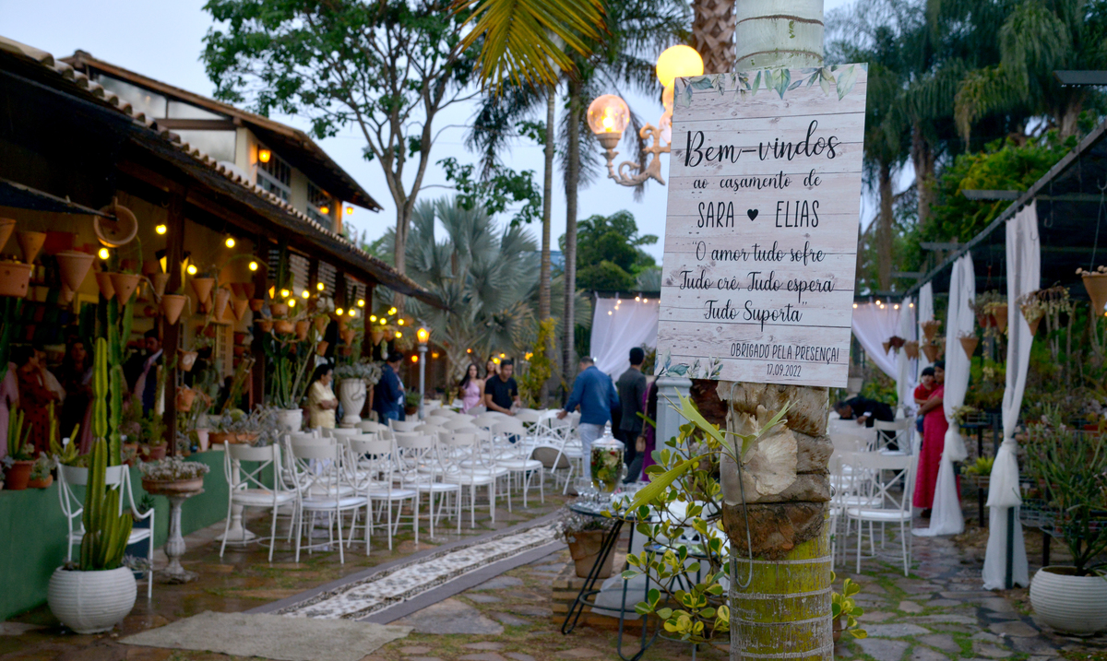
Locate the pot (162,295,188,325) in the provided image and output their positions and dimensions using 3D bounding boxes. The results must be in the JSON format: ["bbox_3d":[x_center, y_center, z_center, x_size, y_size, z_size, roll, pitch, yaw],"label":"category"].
[{"bbox_3d":[-3.118,-0.174,9.600,0.215,0.260,0.215,1,-2,0],"label":"pot"}]

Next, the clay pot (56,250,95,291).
[{"bbox_3d":[-2.905,-0.361,7.100,0.240,0.260,0.240,1,-2,0],"label":"clay pot"}]

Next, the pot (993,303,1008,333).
[{"bbox_3d":[3.456,-0.092,9.000,0.160,0.220,0.160,1,-2,0],"label":"pot"}]

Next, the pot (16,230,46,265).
[{"bbox_3d":[-3.660,-0.573,8.200,0.210,0.250,0.210,1,-2,0],"label":"pot"}]

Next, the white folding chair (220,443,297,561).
[{"bbox_3d":[-2.247,1.274,8.919,0.460,0.870,0.470,1,-3,14],"label":"white folding chair"}]

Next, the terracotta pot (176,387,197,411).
[{"bbox_3d":[-3.074,0.580,9.800,0.190,0.200,0.190,2,-3,-6],"label":"terracotta pot"}]

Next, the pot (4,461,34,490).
[{"bbox_3d":[-3.247,0.885,7.100,0.180,0.185,0.180,1,-2,0],"label":"pot"}]

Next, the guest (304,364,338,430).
[{"bbox_3d":[-2.498,1.105,12.478,0.360,1.500,0.460,1,-2,18],"label":"guest"}]

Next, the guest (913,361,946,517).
[{"bbox_3d":[3.938,1.121,12.121,0.460,1.600,0.480,1,-2,-24],"label":"guest"}]

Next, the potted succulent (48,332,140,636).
[{"bbox_3d":[-2.600,0.840,6.633,0.510,1.700,0.510,1,-2,0],"label":"potted succulent"}]

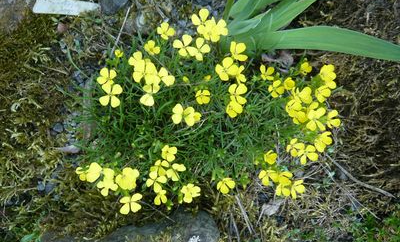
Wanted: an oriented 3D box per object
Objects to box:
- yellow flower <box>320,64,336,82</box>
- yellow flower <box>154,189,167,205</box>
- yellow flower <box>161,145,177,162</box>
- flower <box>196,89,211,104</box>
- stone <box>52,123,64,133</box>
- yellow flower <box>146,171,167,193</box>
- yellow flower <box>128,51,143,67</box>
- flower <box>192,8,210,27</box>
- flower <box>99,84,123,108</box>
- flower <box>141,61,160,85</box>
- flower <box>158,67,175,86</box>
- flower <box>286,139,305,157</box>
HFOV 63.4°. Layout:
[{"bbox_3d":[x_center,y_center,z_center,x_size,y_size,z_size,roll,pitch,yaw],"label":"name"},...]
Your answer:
[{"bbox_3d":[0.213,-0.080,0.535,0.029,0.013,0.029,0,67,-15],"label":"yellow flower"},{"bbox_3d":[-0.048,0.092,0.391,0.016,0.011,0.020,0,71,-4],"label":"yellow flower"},{"bbox_3d":[-0.042,0.045,0.440,0.022,0.011,0.024,0,72,0],"label":"yellow flower"},{"bbox_3d":[0.005,-0.036,0.475,0.021,0.009,0.018,0,64,0],"label":"flower"},{"bbox_3d":[-0.225,0.012,0.515,0.019,0.012,0.015,0,65,0],"label":"stone"},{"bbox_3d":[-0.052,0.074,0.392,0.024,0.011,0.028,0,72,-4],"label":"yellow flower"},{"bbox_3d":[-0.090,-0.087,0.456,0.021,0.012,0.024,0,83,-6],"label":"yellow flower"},{"bbox_3d":[0.002,-0.159,0.505,0.029,0.013,0.033,0,78,0],"label":"flower"},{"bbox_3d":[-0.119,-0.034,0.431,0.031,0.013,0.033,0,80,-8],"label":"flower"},{"bbox_3d":[-0.071,-0.069,0.472,0.026,0.014,0.032,0,63,3],"label":"flower"},{"bbox_3d":[-0.050,-0.065,0.474,0.028,0.013,0.028,0,75,-9],"label":"flower"},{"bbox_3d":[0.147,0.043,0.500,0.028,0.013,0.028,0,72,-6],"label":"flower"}]

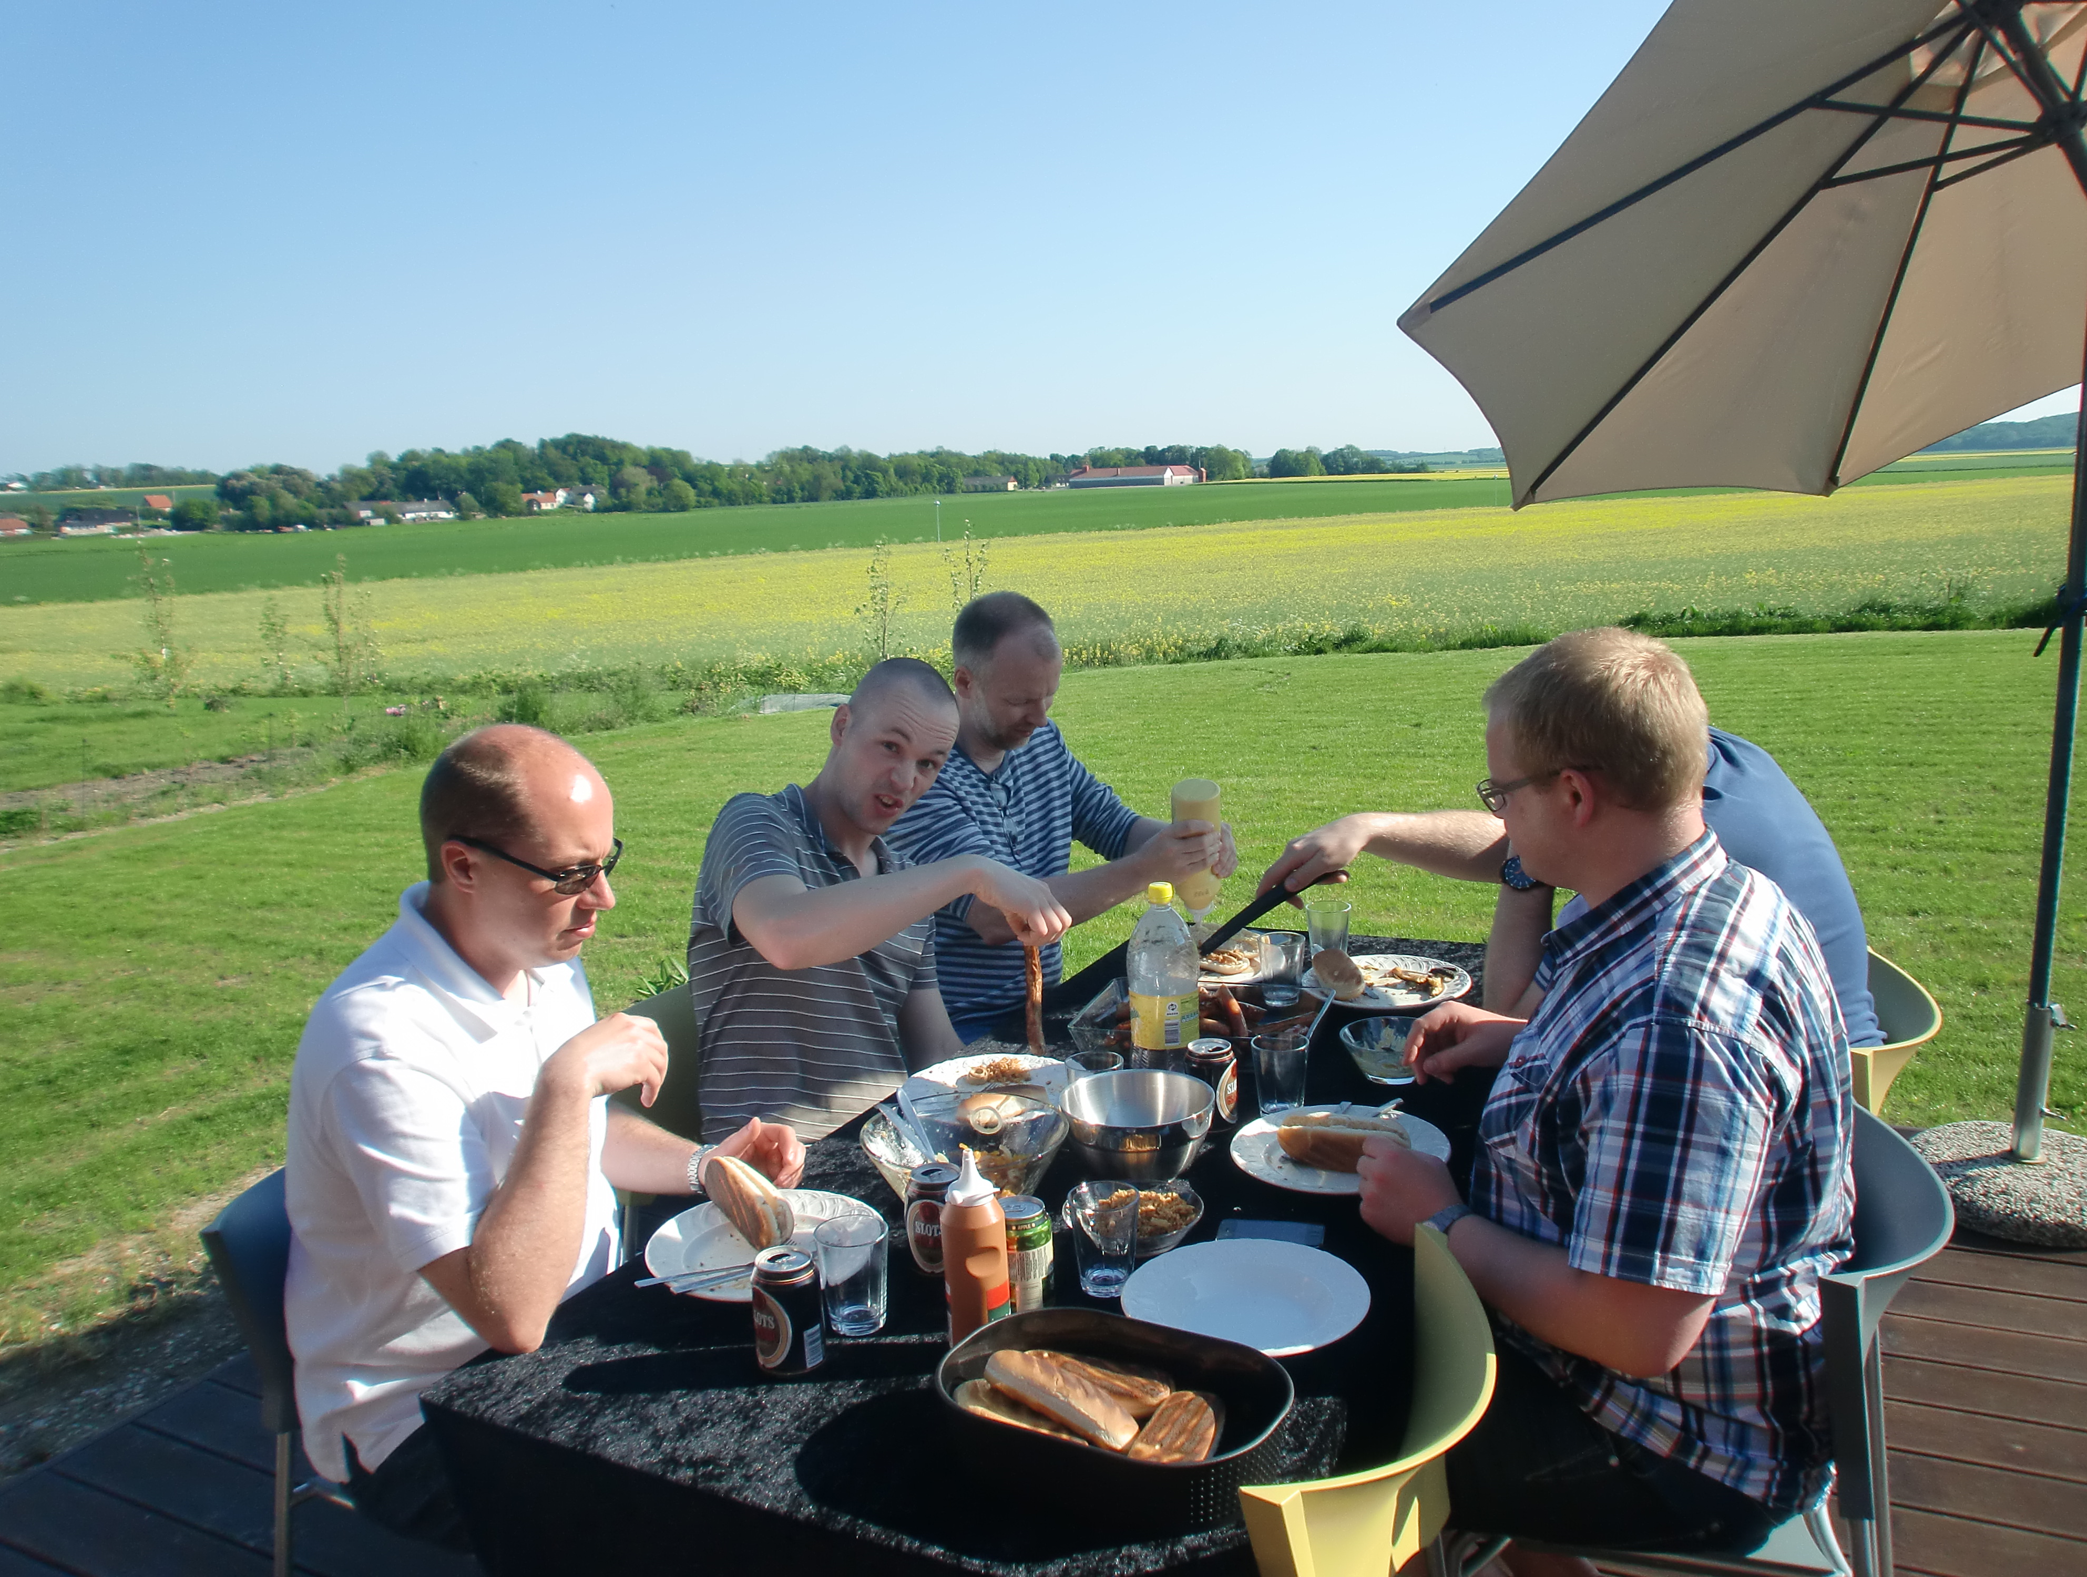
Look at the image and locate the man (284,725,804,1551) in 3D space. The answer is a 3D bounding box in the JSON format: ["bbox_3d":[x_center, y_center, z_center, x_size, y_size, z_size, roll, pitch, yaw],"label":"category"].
[{"bbox_3d":[-0.505,0.585,1.769,0.740,1.320,0.550,2,11,17],"label":"man"}]

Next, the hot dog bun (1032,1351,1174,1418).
[{"bbox_3d":[0.046,0.530,1.400,0.155,0.040,0.048,5,13,32],"label":"hot dog bun"}]

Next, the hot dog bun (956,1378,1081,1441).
[{"bbox_3d":[-0.003,0.552,1.372,0.175,0.045,0.060,6,13,38],"label":"hot dog bun"}]

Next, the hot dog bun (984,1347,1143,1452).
[{"bbox_3d":[0.015,0.524,1.350,0.158,0.040,0.048,8,15,41],"label":"hot dog bun"}]

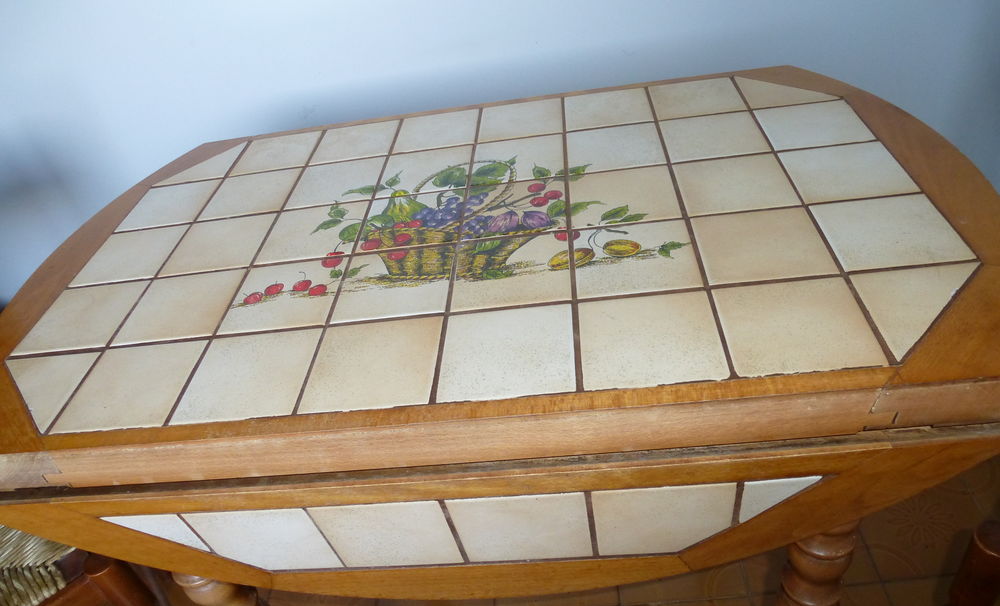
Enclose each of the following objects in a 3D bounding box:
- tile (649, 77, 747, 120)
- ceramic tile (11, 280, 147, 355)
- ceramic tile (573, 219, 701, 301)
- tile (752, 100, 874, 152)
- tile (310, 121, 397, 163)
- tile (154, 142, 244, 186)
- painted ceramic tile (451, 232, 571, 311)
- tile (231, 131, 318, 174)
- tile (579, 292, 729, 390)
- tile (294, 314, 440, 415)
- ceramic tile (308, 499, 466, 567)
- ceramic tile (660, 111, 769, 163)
[{"bbox_3d":[0.237,-0.243,0.839,0.104,0.009,0.104,-6,38,8],"label":"tile"},{"bbox_3d":[-0.405,0.017,0.679,0.104,0.009,0.104,-6,38,8],"label":"ceramic tile"},{"bbox_3d":[0.114,-0.035,0.589,0.099,0.008,0.099,-6,38,8],"label":"ceramic tile"},{"bbox_3d":[0.327,-0.185,0.723,0.097,0.008,0.099,-6,38,8],"label":"tile"},{"bbox_3d":[-0.186,-0.205,0.901,0.104,0.009,0.104,-6,38,8],"label":"tile"},{"bbox_3d":[-0.392,-0.183,0.922,0.102,0.008,0.100,-6,39,8],"label":"tile"},{"bbox_3d":[0.012,-0.025,0.616,0.102,0.010,0.102,-6,38,8],"label":"painted ceramic tile"},{"bbox_3d":[-0.282,-0.190,0.887,0.099,0.008,0.099,-6,38,8],"label":"tile"},{"bbox_3d":[0.112,0.029,0.525,0.101,0.008,0.098,-6,39,8],"label":"tile"},{"bbox_3d":[-0.098,0.051,0.549,0.102,0.010,0.099,-6,38,8],"label":"tile"},{"bbox_3d":[-0.087,0.181,0.551,0.102,0.099,0.010,-6,43,8],"label":"ceramic tile"},{"bbox_3d":[0.230,-0.178,0.753,0.102,0.010,0.102,-6,38,8],"label":"ceramic tile"}]

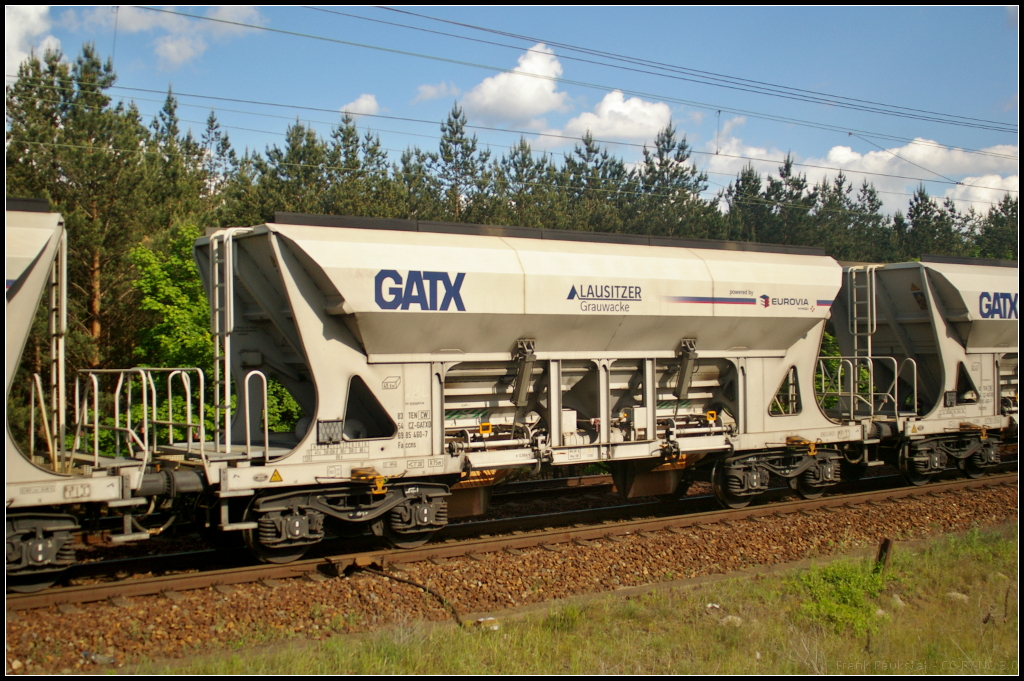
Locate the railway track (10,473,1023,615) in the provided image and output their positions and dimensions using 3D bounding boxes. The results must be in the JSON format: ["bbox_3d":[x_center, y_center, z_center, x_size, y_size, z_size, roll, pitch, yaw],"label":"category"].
[{"bbox_3d":[1.937,2.767,18.678,19.000,0.200,1.650,0,-1,-36],"label":"railway track"}]

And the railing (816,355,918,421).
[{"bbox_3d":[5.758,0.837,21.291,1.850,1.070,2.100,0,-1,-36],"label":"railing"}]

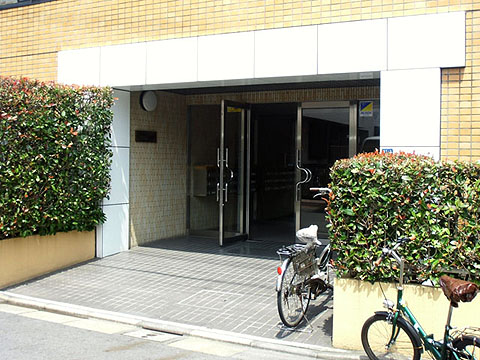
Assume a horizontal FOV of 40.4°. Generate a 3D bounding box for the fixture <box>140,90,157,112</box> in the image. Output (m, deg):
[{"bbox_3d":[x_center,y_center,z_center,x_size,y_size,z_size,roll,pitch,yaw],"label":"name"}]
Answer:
[{"bbox_3d":[-1.381,-1.186,9.850,0.100,0.315,0.315,1,2,30],"label":"fixture"}]

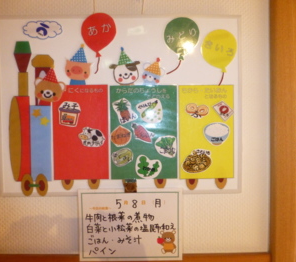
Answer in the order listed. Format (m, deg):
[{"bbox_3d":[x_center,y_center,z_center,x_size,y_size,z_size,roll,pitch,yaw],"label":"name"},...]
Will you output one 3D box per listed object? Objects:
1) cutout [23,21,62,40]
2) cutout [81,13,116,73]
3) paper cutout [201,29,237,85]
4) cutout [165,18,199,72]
[{"bbox_3d":[-0.308,-0.294,0.737,0.116,0.057,0.008,-1,2,-1],"label":"cutout"},{"bbox_3d":[-0.144,-0.258,0.741,0.104,0.178,0.008,-1,2,-1],"label":"cutout"},{"bbox_3d":[0.213,-0.218,0.749,0.108,0.167,0.008,-1,2,-1],"label":"paper cutout"},{"bbox_3d":[0.101,-0.252,0.746,0.106,0.169,0.008,-1,2,-1],"label":"cutout"}]

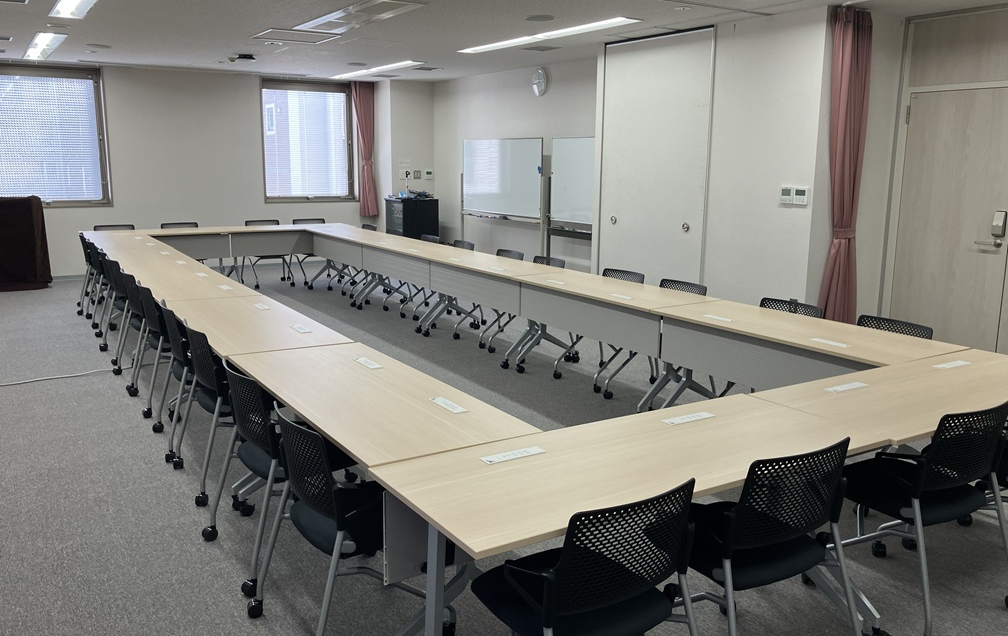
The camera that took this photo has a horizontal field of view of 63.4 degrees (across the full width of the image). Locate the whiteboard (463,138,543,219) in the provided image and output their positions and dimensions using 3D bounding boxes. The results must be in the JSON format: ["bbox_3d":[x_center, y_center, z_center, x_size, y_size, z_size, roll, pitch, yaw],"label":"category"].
[{"bbox_3d":[-0.047,-1.692,9.807,0.070,0.905,1.810,-6,13,-32],"label":"whiteboard"}]

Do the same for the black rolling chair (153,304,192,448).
[{"bbox_3d":[-1.631,0.299,4.506,0.570,0.775,0.570,-6,13,-32],"label":"black rolling chair"}]

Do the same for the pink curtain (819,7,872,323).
[{"bbox_3d":[2.602,-0.988,6.255,0.370,2.600,0.190,-7,13,-33],"label":"pink curtain"}]

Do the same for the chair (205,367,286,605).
[{"bbox_3d":[-0.860,0.567,3.236,0.560,0.780,0.560,-7,13,-32],"label":"chair"}]

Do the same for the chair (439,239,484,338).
[{"bbox_3d":[-0.520,-0.334,7.814,0.560,0.780,0.560,-7,13,-32],"label":"chair"}]

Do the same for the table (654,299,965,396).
[{"bbox_3d":[1.500,0.399,4.342,0.615,0.720,1.510,-6,13,-32],"label":"table"}]

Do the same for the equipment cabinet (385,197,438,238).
[{"bbox_3d":[-1.271,-1.120,11.293,0.550,1.010,0.590,-6,13,-32],"label":"equipment cabinet"}]

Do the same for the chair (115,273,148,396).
[{"bbox_3d":[-2.448,0.053,5.777,0.560,0.780,0.560,-7,13,-32],"label":"chair"}]

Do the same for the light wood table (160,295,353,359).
[{"bbox_3d":[-1.338,0.362,4.344,0.595,0.720,1.520,-6,13,-32],"label":"light wood table"}]

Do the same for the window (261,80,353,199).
[{"bbox_3d":[-2.844,-2.599,11.974,1.380,1.690,0.130,-7,13,-33],"label":"window"}]

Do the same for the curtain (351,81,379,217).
[{"bbox_3d":[-2.041,-2.471,12.027,0.370,1.930,0.140,-6,13,-31],"label":"curtain"}]

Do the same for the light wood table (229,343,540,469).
[{"bbox_3d":[-0.531,0.619,3.140,0.600,0.720,1.500,-7,13,-32],"label":"light wood table"}]

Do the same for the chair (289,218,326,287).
[{"bbox_3d":[-2.410,-0.871,10.448,0.570,0.800,0.580,-6,13,-28],"label":"chair"}]

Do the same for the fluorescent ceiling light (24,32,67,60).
[{"bbox_3d":[-4.845,-2.833,8.552,0.250,0.080,2.500,-6,13,-32],"label":"fluorescent ceiling light"}]

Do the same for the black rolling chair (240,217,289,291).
[{"bbox_3d":[-2.929,-0.807,10.113,0.570,0.800,0.580,-6,13,-28],"label":"black rolling chair"}]

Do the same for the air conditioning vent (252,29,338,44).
[{"bbox_3d":[-1.937,-2.612,7.561,0.650,0.040,0.660,-7,13,-33],"label":"air conditioning vent"}]

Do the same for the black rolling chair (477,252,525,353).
[{"bbox_3d":[-0.076,-0.177,7.089,0.565,0.775,0.570,-6,13,-32],"label":"black rolling chair"}]

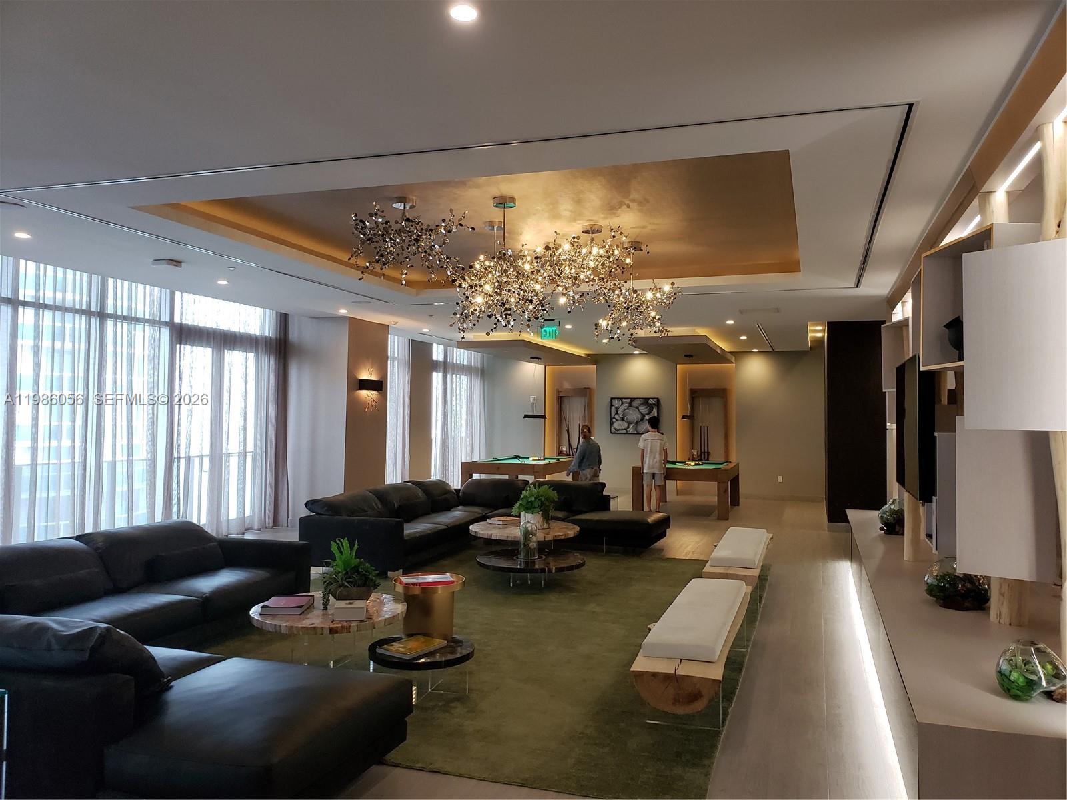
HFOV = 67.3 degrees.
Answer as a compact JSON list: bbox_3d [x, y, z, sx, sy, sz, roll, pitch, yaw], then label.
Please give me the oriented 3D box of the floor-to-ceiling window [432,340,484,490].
[{"bbox_3d":[-1.508,0.437,16.843,0.160,3.040,2.900,0,-1,19],"label":"floor-to-ceiling window"}]

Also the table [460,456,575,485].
[{"bbox_3d":[-0.167,1.540,15.304,1.530,0.800,2.300,0,-1,19],"label":"table"}]

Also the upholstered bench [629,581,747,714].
[{"bbox_3d":[1.033,1.510,4.972,0.500,0.430,2.300,0,-1,19],"label":"upholstered bench"}]

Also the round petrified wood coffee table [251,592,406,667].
[{"bbox_3d":[-1.305,1.501,5.029,0.960,0.390,0.960,1,-1,0],"label":"round petrified wood coffee table"}]

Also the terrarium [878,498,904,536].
[{"bbox_3d":[3.543,1.141,7.843,0.310,0.320,0.310,0,-1,19],"label":"terrarium"}]

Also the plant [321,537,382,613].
[{"bbox_3d":[-1.163,1.099,5.096,0.380,0.430,0.370,0,-1,19],"label":"plant"}]

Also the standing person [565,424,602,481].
[{"bbox_3d":[0.916,1.189,14.137,0.547,1.546,0.364,1,-1,-18],"label":"standing person"}]

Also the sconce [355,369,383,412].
[{"bbox_3d":[-2.375,-0.141,11.678,0.121,0.638,0.648,0,-1,19],"label":"sconce"}]

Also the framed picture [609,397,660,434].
[{"bbox_3d":[2.193,0.345,17.334,1.073,0.787,0.051,0,-1,19],"label":"framed picture"}]

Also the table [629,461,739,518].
[{"bbox_3d":[2.790,1.571,14.360,1.559,0.820,2.531,0,-1,18],"label":"table"}]

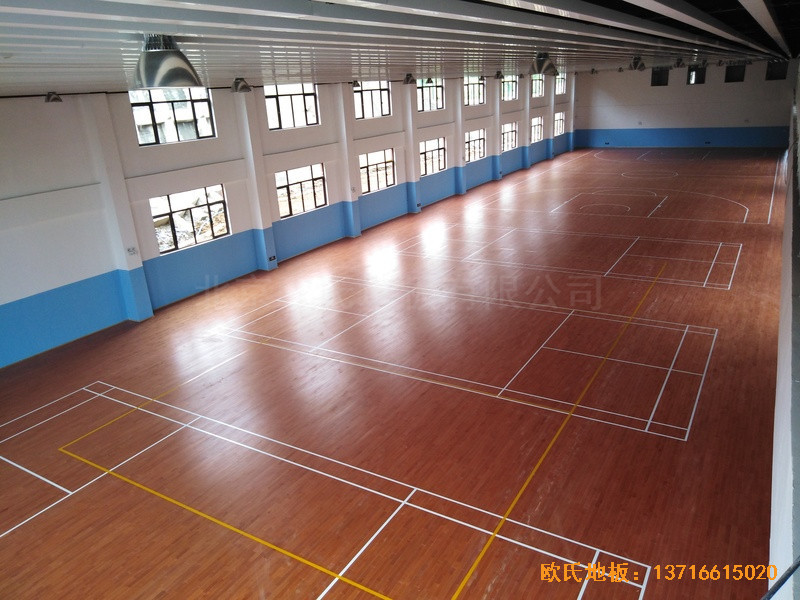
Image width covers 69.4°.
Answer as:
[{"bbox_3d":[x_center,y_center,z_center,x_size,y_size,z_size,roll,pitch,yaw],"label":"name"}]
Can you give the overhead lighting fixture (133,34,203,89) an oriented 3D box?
[{"bbox_3d":[-1.282,-1.306,3.158,0.360,0.310,0.360,9,23,31],"label":"overhead lighting fixture"}]

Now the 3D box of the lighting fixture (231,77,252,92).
[{"bbox_3d":[-2.971,-4.027,10.797,0.360,0.310,0.360,9,23,31],"label":"lighting fixture"}]

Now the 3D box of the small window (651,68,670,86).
[{"bbox_3d":[23.572,-20.187,52.283,1.450,1.600,0.150,9,23,31],"label":"small window"}]

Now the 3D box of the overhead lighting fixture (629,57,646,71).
[{"bbox_3d":[5.202,-5.192,12.673,0.360,0.310,0.360,9,23,31],"label":"overhead lighting fixture"}]

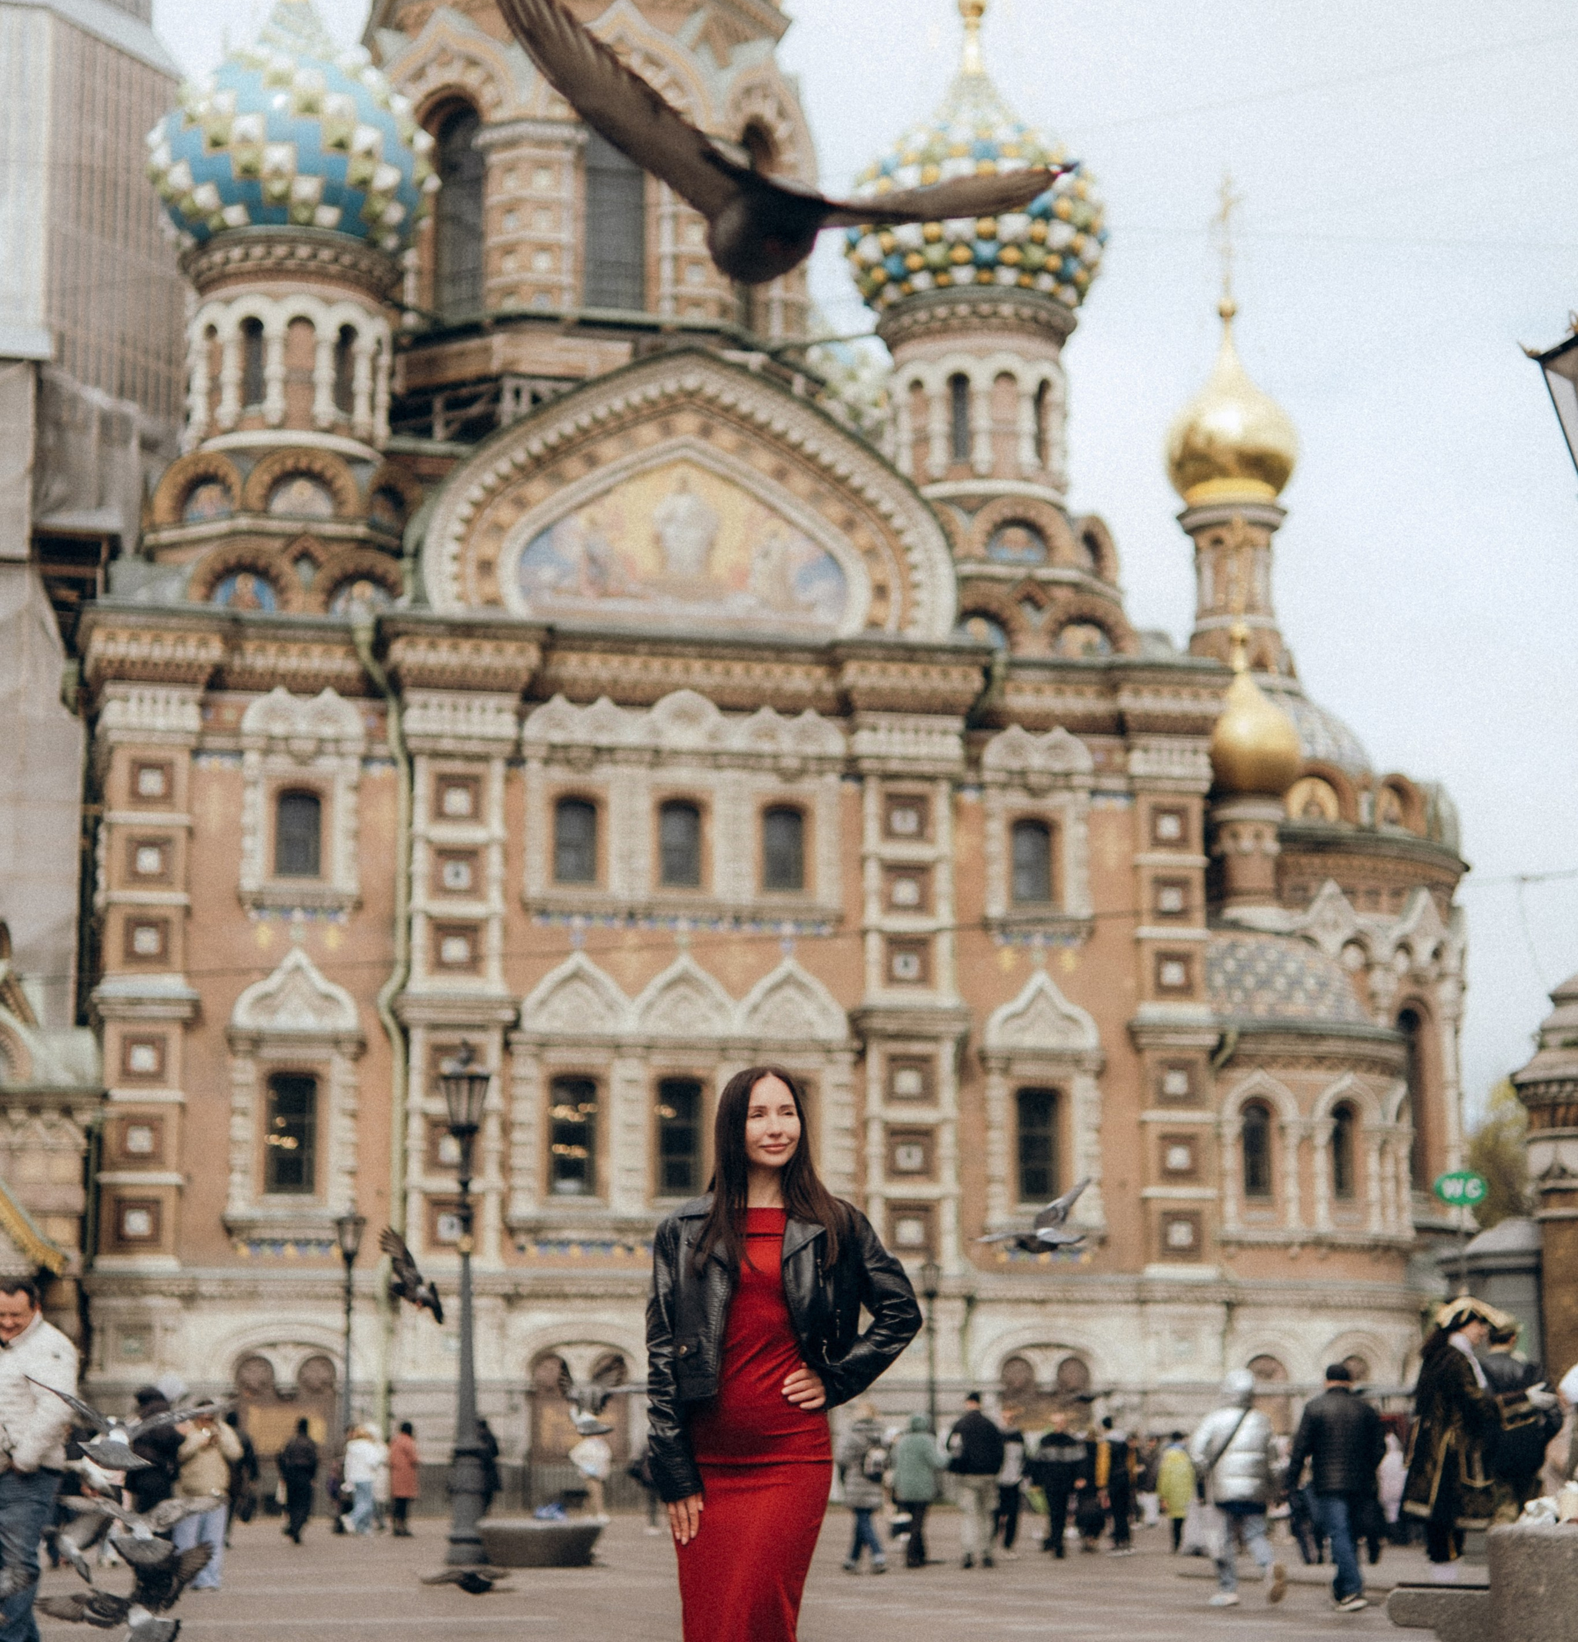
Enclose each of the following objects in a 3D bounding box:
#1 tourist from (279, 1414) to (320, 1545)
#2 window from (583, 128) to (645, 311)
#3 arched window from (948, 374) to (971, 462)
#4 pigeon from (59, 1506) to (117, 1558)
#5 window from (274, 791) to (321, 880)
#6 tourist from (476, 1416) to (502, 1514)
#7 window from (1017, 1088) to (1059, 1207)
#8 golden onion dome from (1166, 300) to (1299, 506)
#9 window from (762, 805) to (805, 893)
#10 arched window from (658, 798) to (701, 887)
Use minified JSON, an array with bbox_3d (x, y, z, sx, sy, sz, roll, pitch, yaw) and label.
[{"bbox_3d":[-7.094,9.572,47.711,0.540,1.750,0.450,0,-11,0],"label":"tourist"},{"bbox_3d":[-5.148,-18.073,96.805,1.825,6.458,0.400,2,-12,-13],"label":"window"},{"bbox_3d":[4.687,-11.080,90.530,0.627,2.551,0.300,-4,-12,16],"label":"arched window"},{"bbox_3d":[-2.702,2.754,12.600,0.250,0.220,0.270,7,-13,-33],"label":"pigeon"},{"bbox_3d":[-11.319,0.338,75.670,1.060,2.077,0.300,3,-12,-16],"label":"window"},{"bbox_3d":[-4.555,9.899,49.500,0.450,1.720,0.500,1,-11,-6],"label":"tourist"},{"bbox_3d":[6.365,8.289,83.772,1.185,2.970,0.300,2,-12,-13],"label":"window"},{"bbox_3d":[13.861,-13.138,102.728,4.105,6.578,4.105,0,-11,0],"label":"golden onion dome"},{"bbox_3d":[-0.160,0.683,78.833,1.105,2.120,0.300,3,-12,-16],"label":"window"},{"bbox_3d":[-2.759,0.581,83.092,1.145,2.285,0.300,2,-12,-13],"label":"arched window"}]

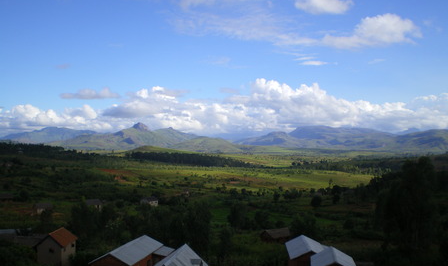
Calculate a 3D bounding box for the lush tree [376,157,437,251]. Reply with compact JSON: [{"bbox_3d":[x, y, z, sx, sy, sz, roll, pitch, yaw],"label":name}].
[{"bbox_3d":[35.242,13.794,95.000,11.300,17.800,10.500,0,-1,0],"label":"lush tree"}]

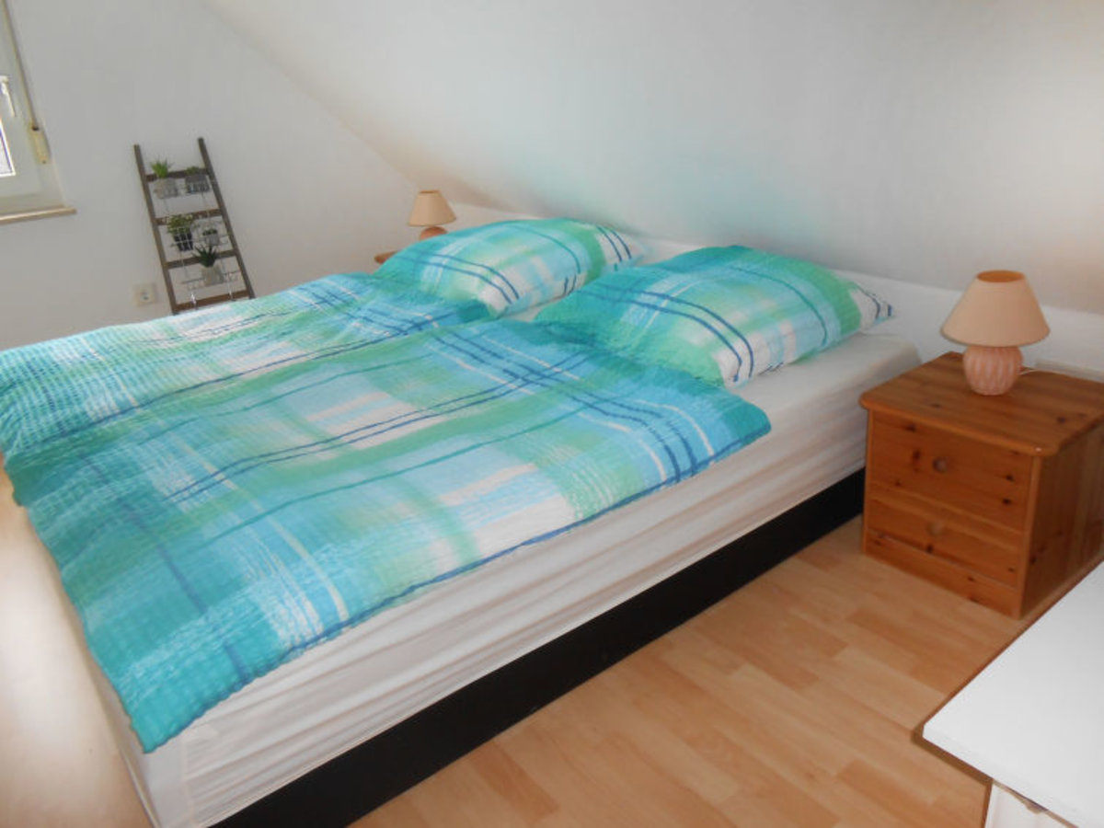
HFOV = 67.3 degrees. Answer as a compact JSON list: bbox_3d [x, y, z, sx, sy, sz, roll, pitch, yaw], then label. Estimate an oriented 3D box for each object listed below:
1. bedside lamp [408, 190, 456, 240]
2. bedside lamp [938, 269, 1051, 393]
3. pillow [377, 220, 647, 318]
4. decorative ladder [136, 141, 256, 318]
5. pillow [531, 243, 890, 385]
[{"bbox_3d":[-0.552,-0.889,3.849,0.215,0.265,0.215,-20,27,-32],"label":"bedside lamp"},{"bbox_3d":[1.006,-0.180,1.887,0.217,0.270,0.217,-20,27,-32],"label":"bedside lamp"},{"bbox_3d":[-0.180,-0.608,3.253,0.660,0.195,0.790,-20,27,-32],"label":"pillow"},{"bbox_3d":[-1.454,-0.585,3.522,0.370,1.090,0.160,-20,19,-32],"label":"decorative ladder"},{"bbox_3d":[0.455,-0.337,2.448,0.660,0.195,0.770,-20,27,-32],"label":"pillow"}]

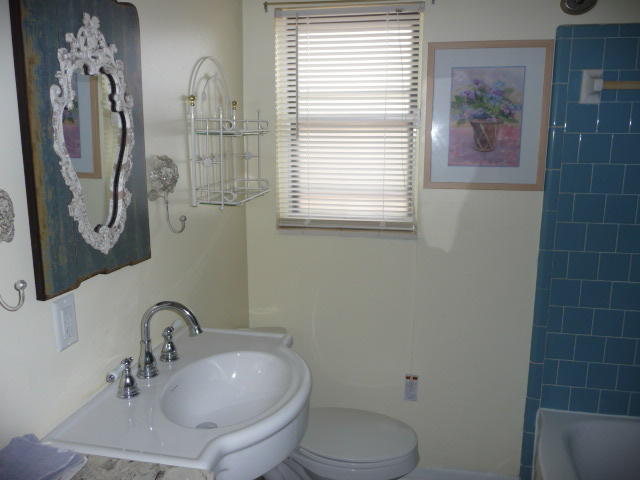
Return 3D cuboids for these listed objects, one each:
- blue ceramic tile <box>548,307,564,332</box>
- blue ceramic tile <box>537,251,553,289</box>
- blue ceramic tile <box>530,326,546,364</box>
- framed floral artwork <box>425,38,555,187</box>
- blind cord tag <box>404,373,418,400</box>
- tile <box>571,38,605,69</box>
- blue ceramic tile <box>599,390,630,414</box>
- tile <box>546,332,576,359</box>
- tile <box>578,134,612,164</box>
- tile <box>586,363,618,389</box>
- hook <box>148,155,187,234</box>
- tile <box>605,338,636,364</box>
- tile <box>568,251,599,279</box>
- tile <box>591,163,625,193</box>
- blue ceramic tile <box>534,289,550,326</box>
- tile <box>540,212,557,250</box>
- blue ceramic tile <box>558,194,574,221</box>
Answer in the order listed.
[{"bbox_3d":[0.918,0.309,2.023,0.053,0.108,0.010,2,10,9],"label":"blue ceramic tile"},{"bbox_3d":[0.866,0.115,1.997,0.051,0.153,0.010,2,10,9],"label":"blue ceramic tile"},{"bbox_3d":[0.866,0.414,2.053,0.051,0.152,0.010,2,11,9],"label":"blue ceramic tile"},{"bbox_3d":[0.620,-0.457,1.933,0.439,0.538,0.022,2,10,10],"label":"framed floral artwork"},{"bbox_3d":[0.388,0.628,2.193,0.056,0.116,0.010,2,10,10],"label":"blind cord tag"},{"bbox_3d":[0.952,-0.659,1.844,0.108,0.108,0.010,2,10,9],"label":"tile"},{"bbox_3d":[1.158,0.643,2.039,0.108,0.108,0.010,2,10,10],"label":"blue ceramic tile"},{"bbox_3d":[0.944,0.420,2.036,0.108,0.108,0.010,2,10,10],"label":"tile"},{"bbox_3d":[1.003,-0.334,1.893,0.108,0.108,0.010,2,11,9],"label":"tile"},{"bbox_3d":[1.106,0.534,2.028,0.108,0.108,0.010,2,10,10],"label":"tile"},{"bbox_3d":[-0.415,-0.131,1.474,0.068,0.215,0.108,2,10,10],"label":"hook"},{"bbox_3d":[1.160,0.426,2.002,0.108,0.108,0.010,2,10,9],"label":"tile"},{"bbox_3d":[1.001,0.097,1.972,0.108,0.108,0.010,2,11,9],"label":"tile"},{"bbox_3d":[1.056,-0.222,1.899,0.108,0.108,0.010,2,10,10],"label":"tile"},{"bbox_3d":[0.866,0.264,2.026,0.051,0.152,0.010,2,11,9],"label":"blue ceramic tile"},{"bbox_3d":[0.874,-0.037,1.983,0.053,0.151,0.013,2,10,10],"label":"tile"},{"bbox_3d":[0.921,-0.122,1.946,0.053,0.108,0.010,2,10,9],"label":"blue ceramic tile"}]

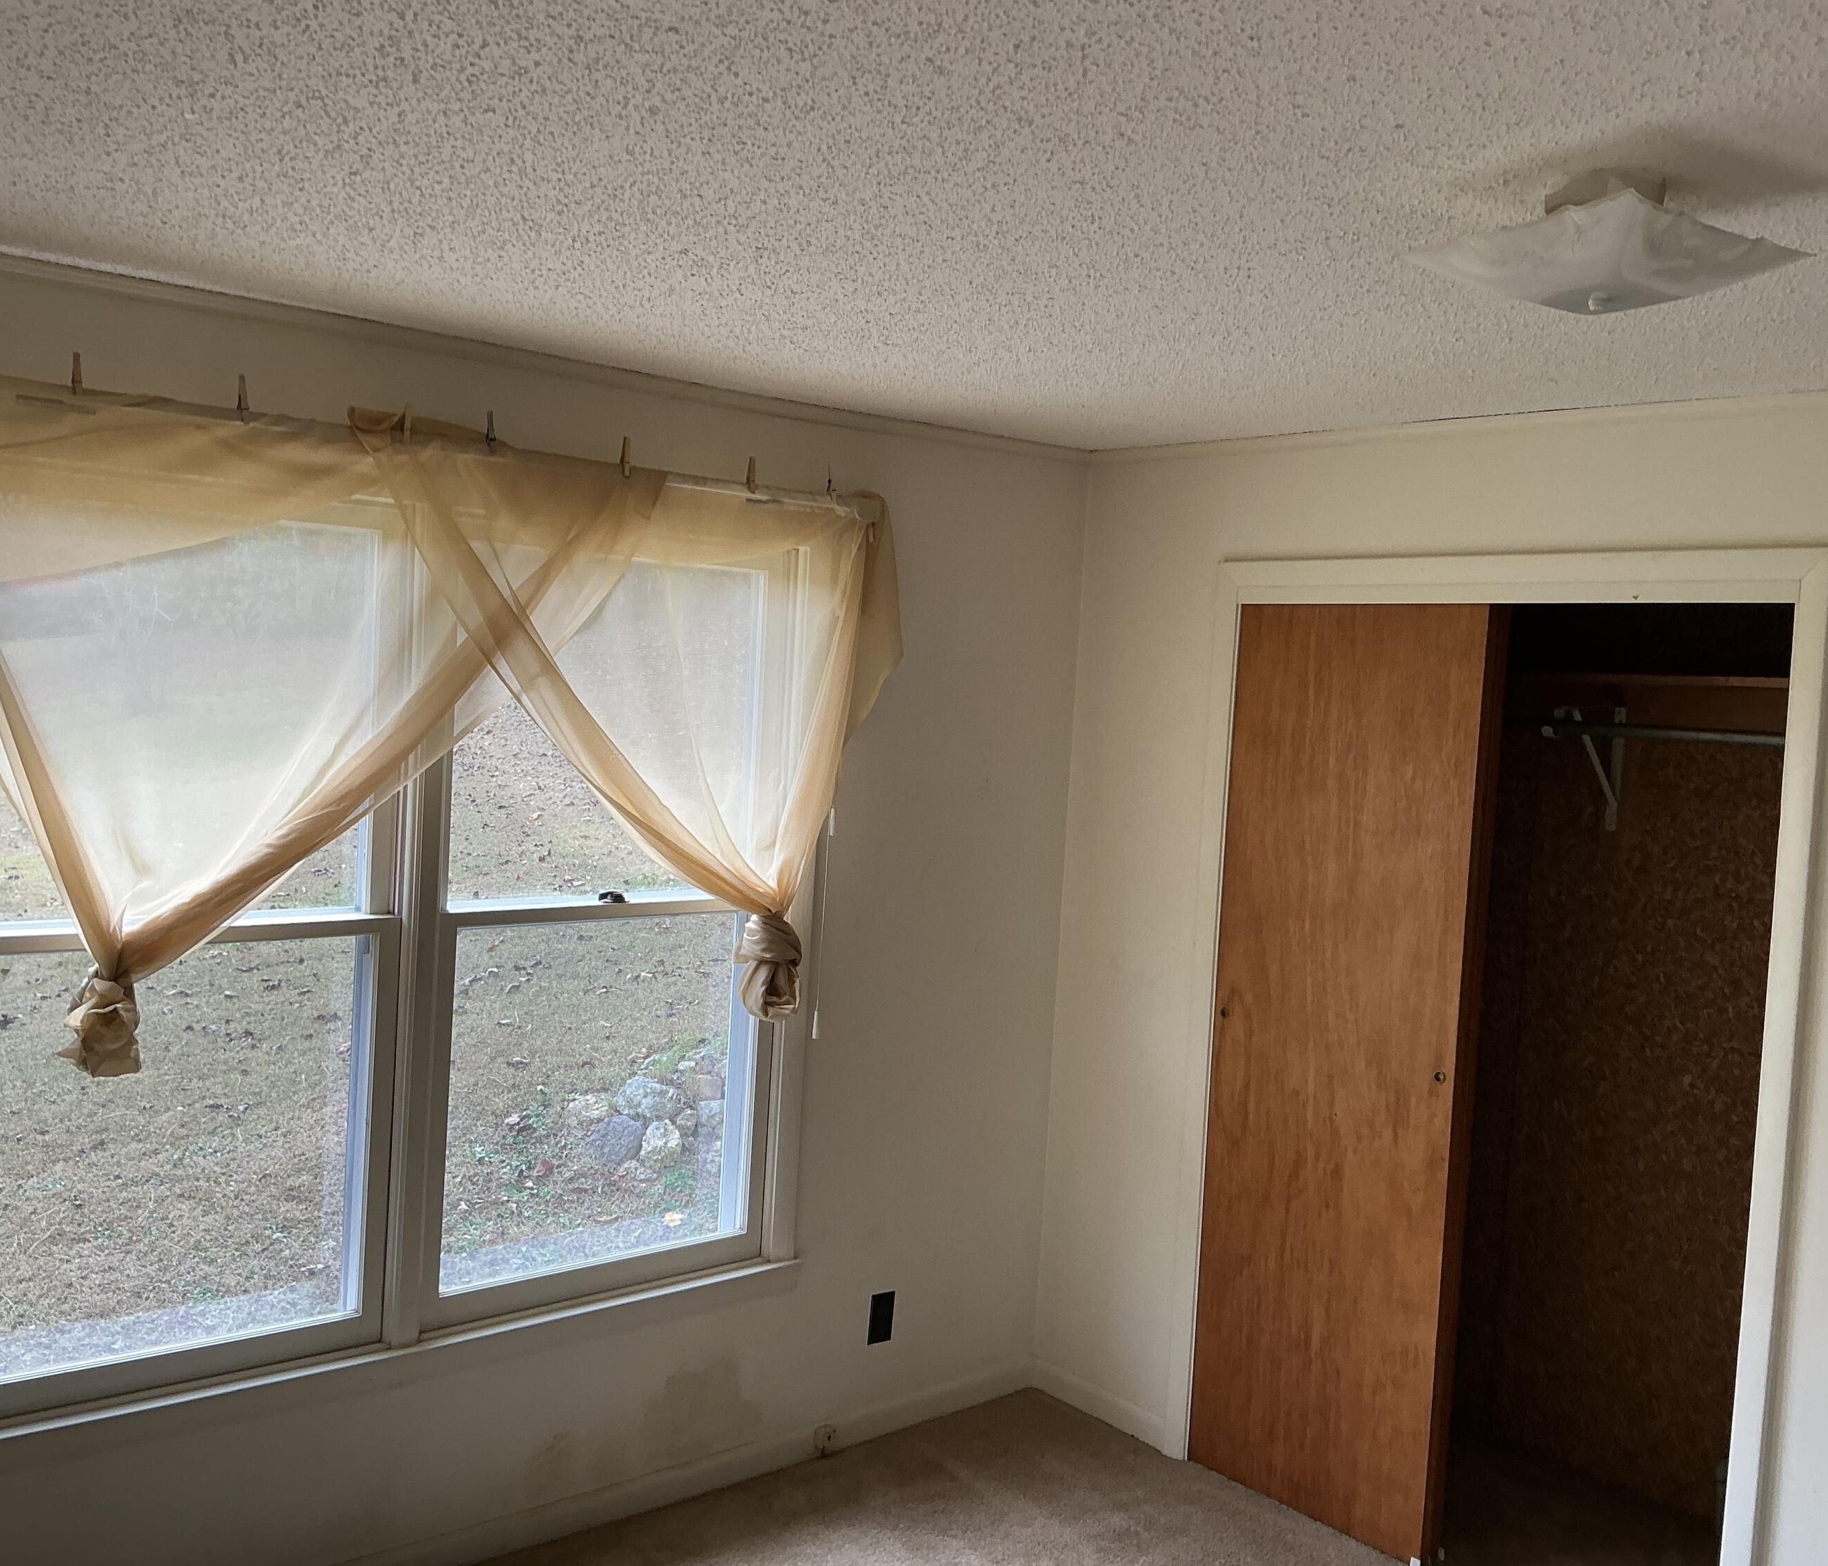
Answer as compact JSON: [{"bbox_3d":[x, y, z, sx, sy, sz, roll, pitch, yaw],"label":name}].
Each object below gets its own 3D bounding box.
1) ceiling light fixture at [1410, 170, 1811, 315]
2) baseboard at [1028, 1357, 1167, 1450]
[{"bbox_3d":[0.792,-0.615,1.936,0.315,0.135,0.315,1,4,-29],"label":"ceiling light fixture"},{"bbox_3d":[0.459,1.551,4.233,0.018,0.085,0.455,0,4,-40],"label":"baseboard"}]

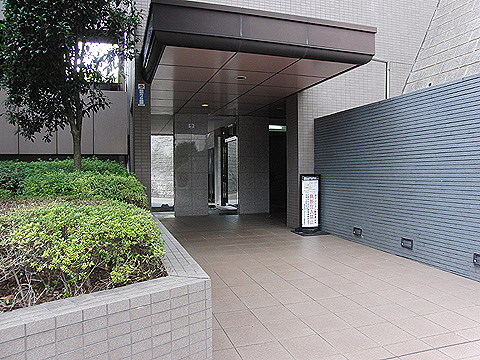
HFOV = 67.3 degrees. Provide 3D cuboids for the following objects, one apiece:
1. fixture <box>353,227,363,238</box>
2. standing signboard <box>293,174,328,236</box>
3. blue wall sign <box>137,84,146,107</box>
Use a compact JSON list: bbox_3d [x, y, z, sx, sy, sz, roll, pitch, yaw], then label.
[{"bbox_3d":[1.741,0.783,5.377,0.050,0.110,0.200,-1,1,-18],"label":"fixture"},{"bbox_3d":[1.215,0.413,6.197,0.490,1.015,0.460,-1,1,-17],"label":"standing signboard"},{"bbox_3d":[-1.527,-1.312,5.614,0.105,0.340,0.015,-1,1,-18],"label":"blue wall sign"}]

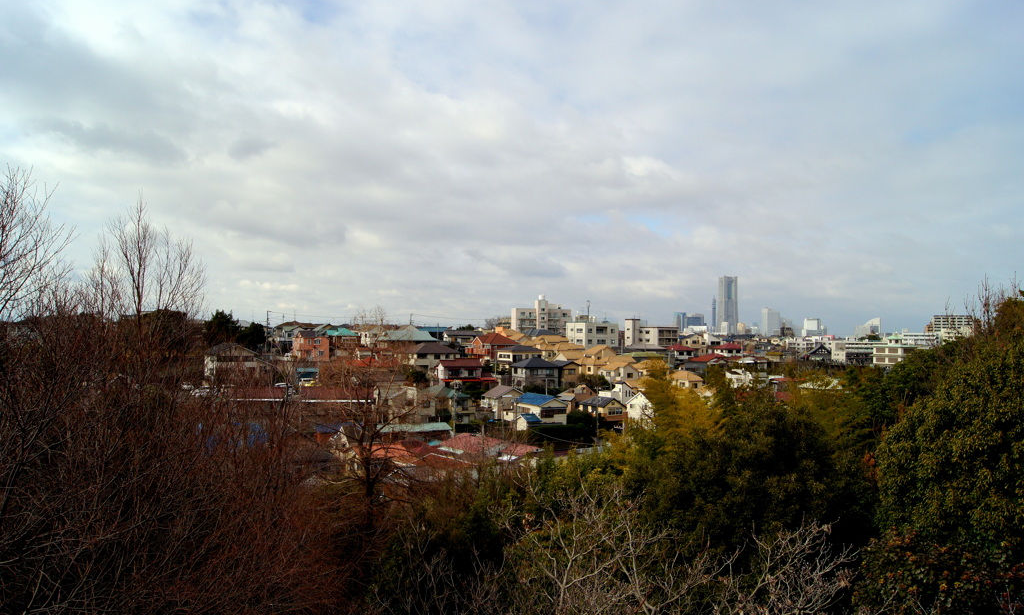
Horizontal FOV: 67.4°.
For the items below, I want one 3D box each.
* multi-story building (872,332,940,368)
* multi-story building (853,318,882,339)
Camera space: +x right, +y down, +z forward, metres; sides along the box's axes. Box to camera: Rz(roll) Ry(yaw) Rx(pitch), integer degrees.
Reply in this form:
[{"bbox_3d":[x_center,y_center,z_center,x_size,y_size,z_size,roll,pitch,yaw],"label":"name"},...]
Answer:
[{"bbox_3d":[153.049,17.018,299.736,22.000,14.500,13.000,1,-2,-31],"label":"multi-story building"},{"bbox_3d":[1447.381,110.145,3117.539,100.000,135.000,40.000,-1,-2,25],"label":"multi-story building"}]

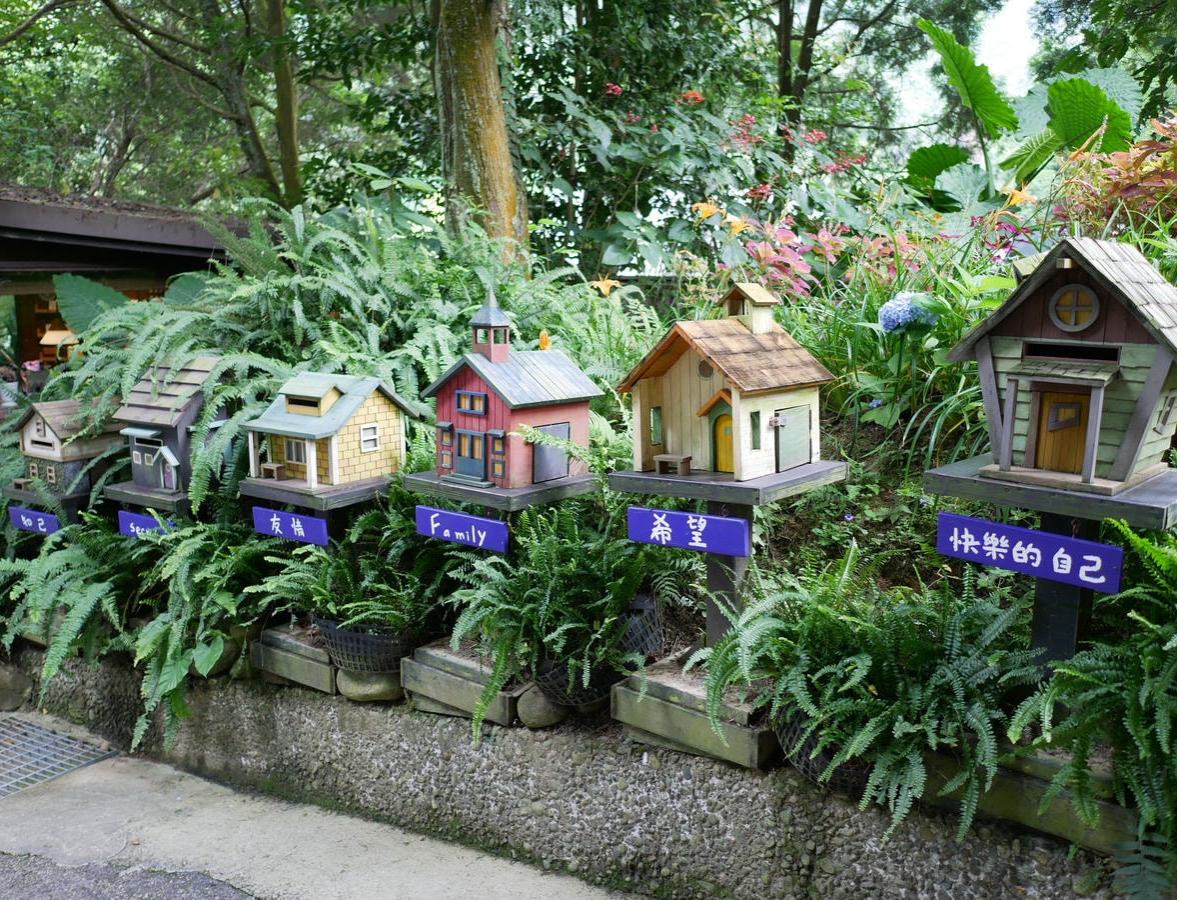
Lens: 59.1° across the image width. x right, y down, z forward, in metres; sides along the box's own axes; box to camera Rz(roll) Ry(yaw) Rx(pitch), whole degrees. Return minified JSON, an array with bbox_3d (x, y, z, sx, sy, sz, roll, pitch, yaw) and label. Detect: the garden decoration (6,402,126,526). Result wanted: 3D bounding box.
[{"bbox_3d":[-2.367,0.049,4.895,0.510,0.580,0.500,6,11,34],"label":"garden decoration"}]

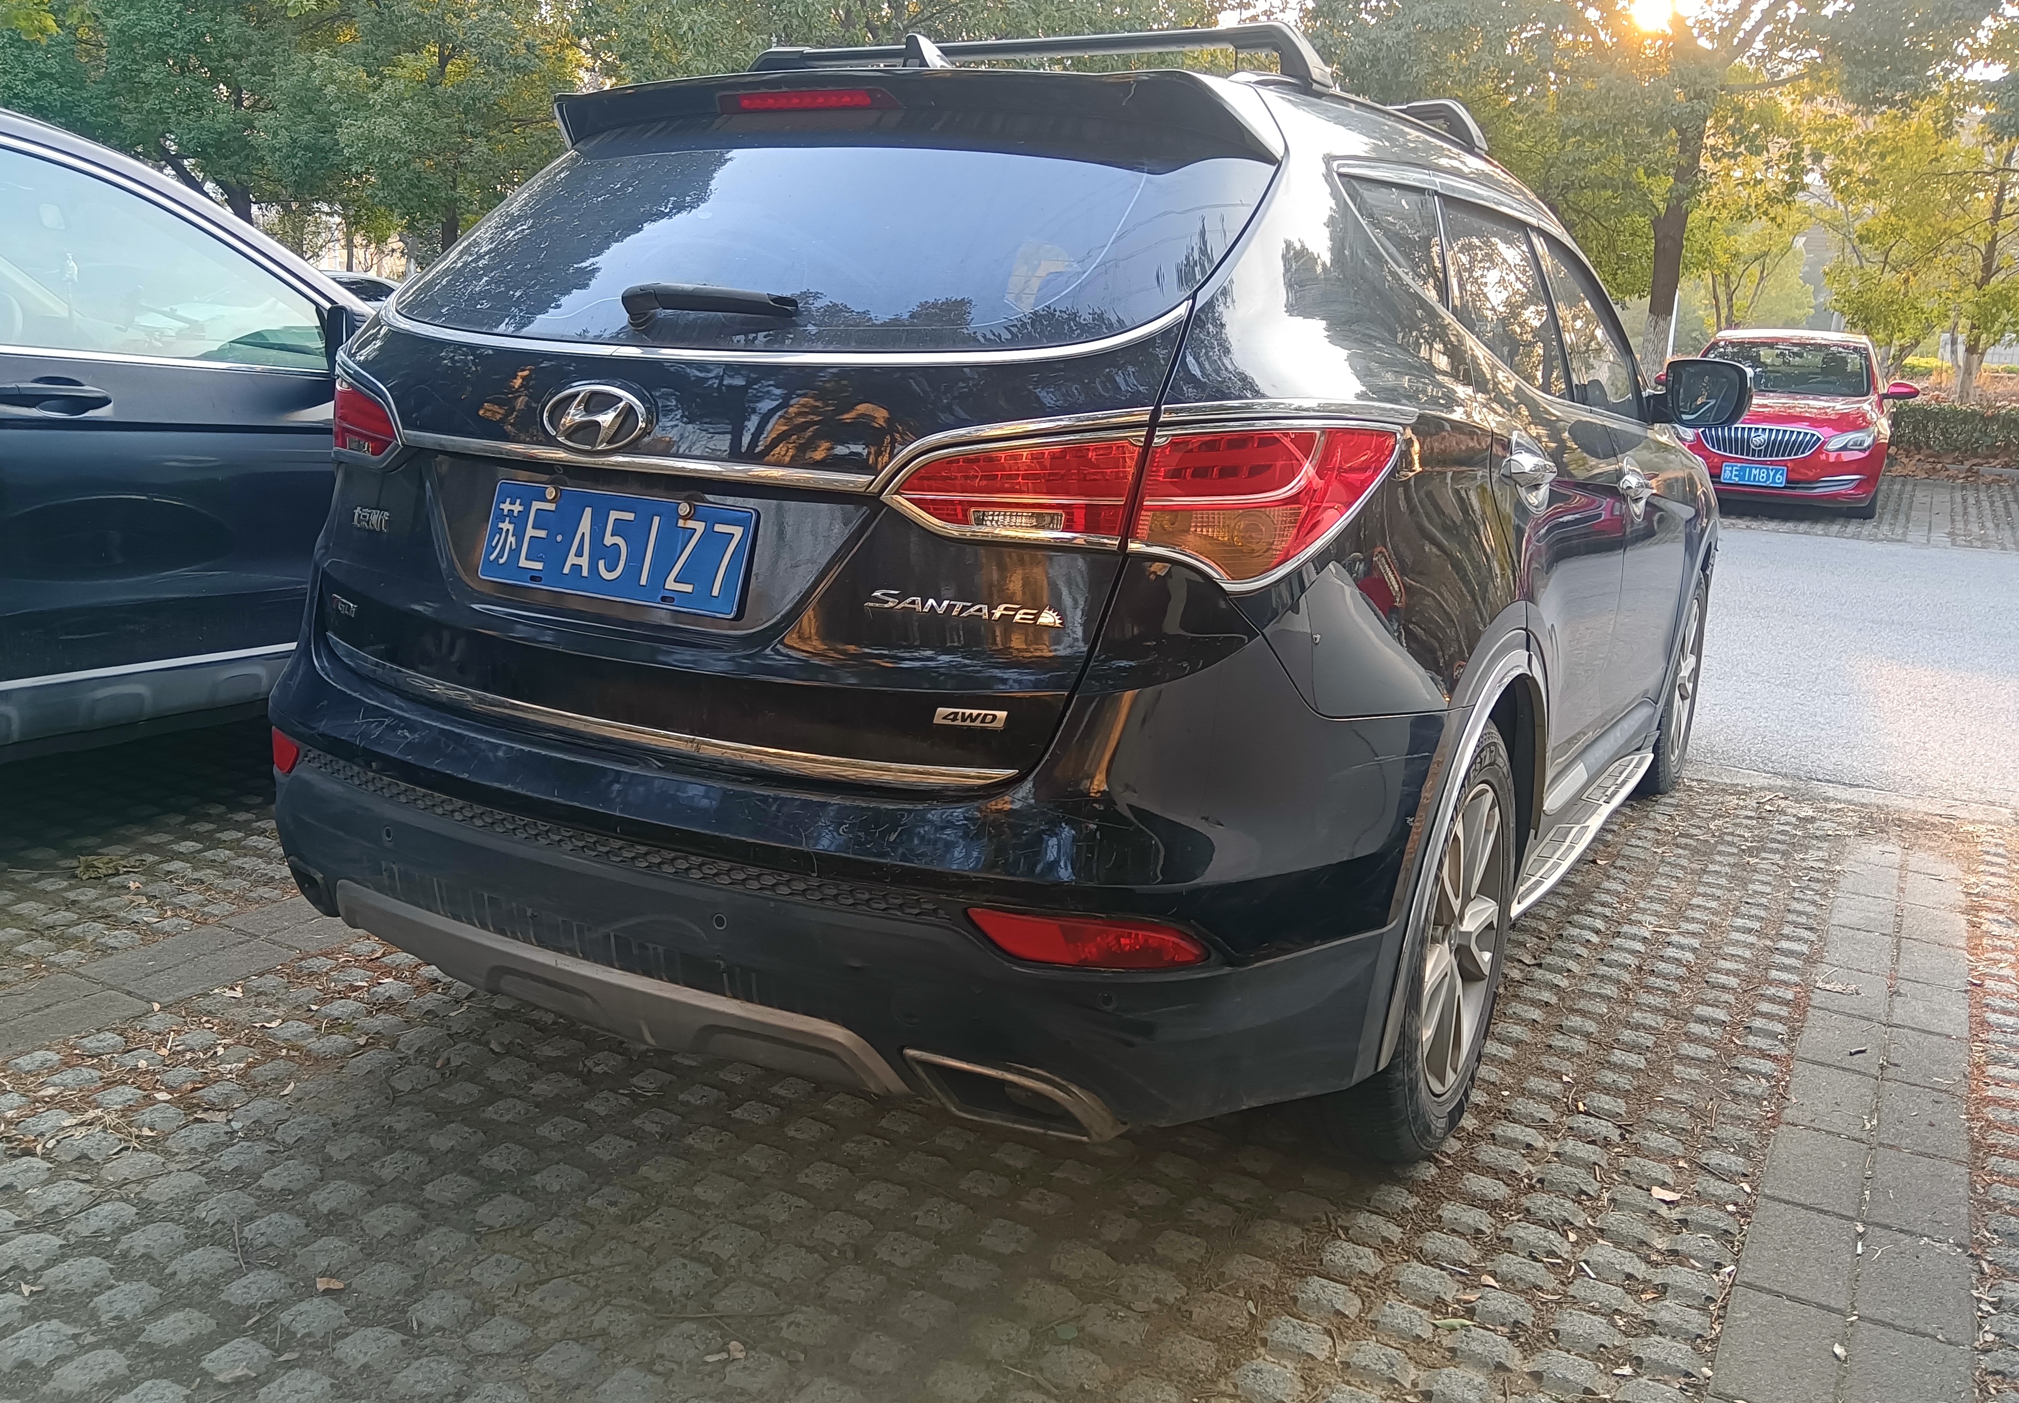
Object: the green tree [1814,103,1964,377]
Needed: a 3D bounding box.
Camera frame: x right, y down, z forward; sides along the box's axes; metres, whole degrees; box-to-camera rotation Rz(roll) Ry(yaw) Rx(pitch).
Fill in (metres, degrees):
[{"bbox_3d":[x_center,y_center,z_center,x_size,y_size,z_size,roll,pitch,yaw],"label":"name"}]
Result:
[{"bbox_3d":[12.307,-6.379,22.000,2.300,4.200,2.300,9,14,27],"label":"green tree"}]

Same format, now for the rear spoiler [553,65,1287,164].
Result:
[{"bbox_3d":[-0.221,-0.857,2.323,1.290,0.120,0.280,10,14,29],"label":"rear spoiler"}]

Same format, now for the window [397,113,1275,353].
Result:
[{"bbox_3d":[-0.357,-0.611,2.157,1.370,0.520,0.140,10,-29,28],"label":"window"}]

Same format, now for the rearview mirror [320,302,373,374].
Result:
[{"bbox_3d":[-1.511,-0.825,3.623,0.220,0.180,0.130,8,14,24],"label":"rearview mirror"}]

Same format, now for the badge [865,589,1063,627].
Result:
[{"bbox_3d":[-0.051,-0.107,1.777,0.232,0.030,0.010,5,8,9],"label":"badge"}]

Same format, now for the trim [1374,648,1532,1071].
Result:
[{"bbox_3d":[0.647,0.203,2.296,0.060,0.520,0.620,10,14,28],"label":"trim"}]

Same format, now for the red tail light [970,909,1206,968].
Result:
[{"bbox_3d":[0.087,0.276,1.782,0.275,0.072,0.060,3,12,1],"label":"red tail light"}]

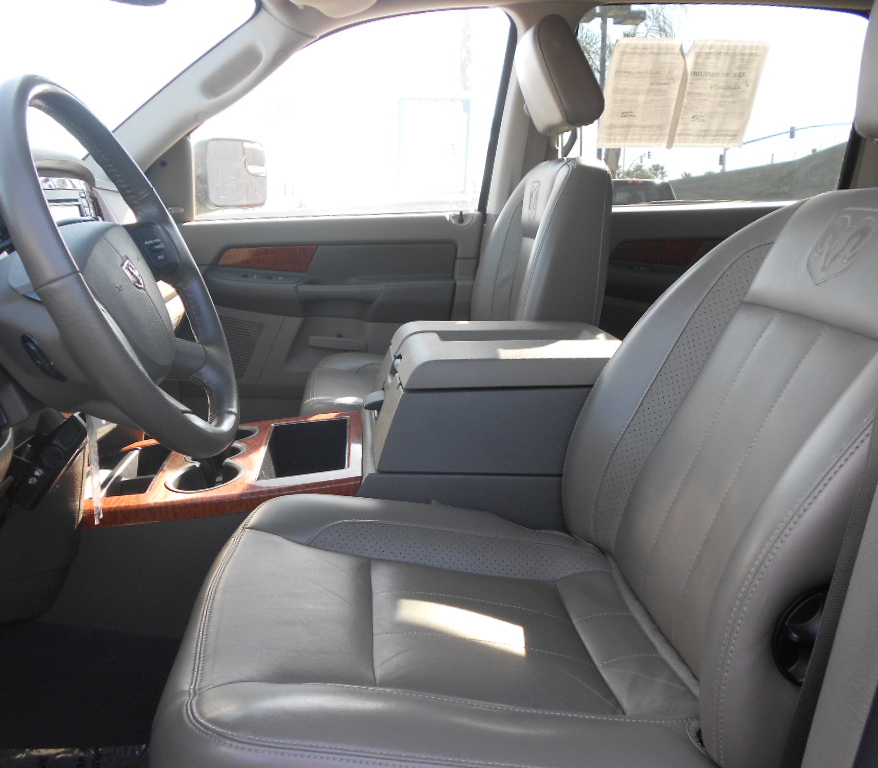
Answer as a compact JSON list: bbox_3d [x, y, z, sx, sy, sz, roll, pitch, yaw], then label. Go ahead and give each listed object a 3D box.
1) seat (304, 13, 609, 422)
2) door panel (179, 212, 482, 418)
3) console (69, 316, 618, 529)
[{"bbox_3d":[0.003,-0.253,1.718,0.665,1.032,0.540,0,17,-5],"label":"seat"},{"bbox_3d":[-0.311,-0.187,2.096,0.850,0.535,0.160,0,17,-5],"label":"door panel"},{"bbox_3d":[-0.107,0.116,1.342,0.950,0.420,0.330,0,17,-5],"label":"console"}]

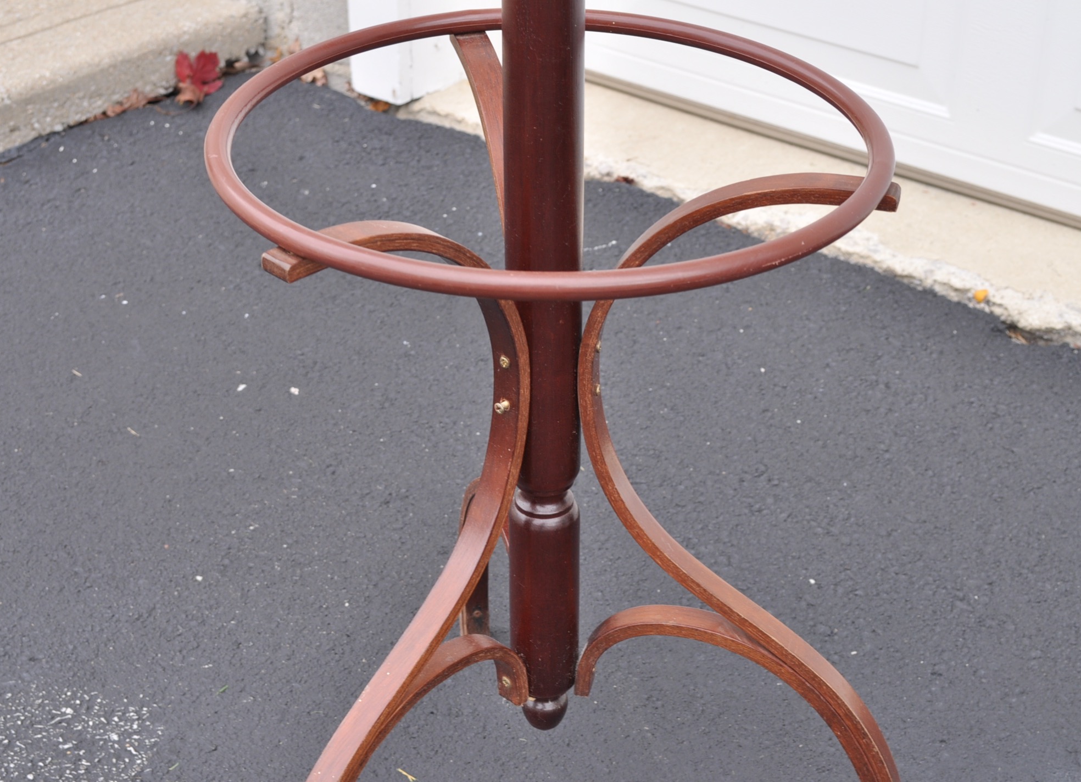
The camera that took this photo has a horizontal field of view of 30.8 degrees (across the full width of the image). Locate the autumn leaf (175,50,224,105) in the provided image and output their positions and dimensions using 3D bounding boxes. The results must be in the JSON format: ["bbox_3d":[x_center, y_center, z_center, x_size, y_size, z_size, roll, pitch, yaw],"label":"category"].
[{"bbox_3d":[-0.490,-0.461,2.844,0.050,0.055,0.078,27,40,37],"label":"autumn leaf"}]

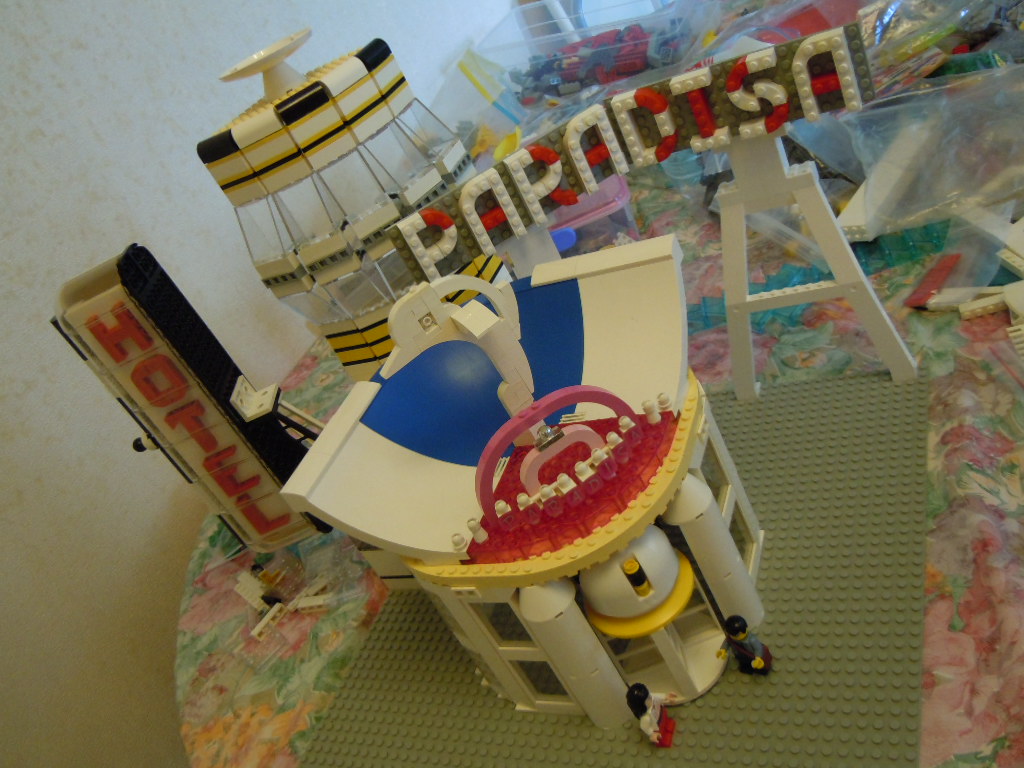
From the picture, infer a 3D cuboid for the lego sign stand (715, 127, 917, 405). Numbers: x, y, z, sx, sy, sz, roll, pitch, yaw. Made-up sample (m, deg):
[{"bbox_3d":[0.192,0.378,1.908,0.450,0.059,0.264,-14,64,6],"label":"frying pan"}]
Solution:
[{"bbox_3d":[0.187,-0.077,0.603,0.128,0.204,0.016,-9,36,32],"label":"lego sign stand"}]

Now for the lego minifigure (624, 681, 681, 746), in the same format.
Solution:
[{"bbox_3d":[0.077,0.177,0.476,0.019,0.042,0.025,-9,36,32],"label":"lego minifigure"}]

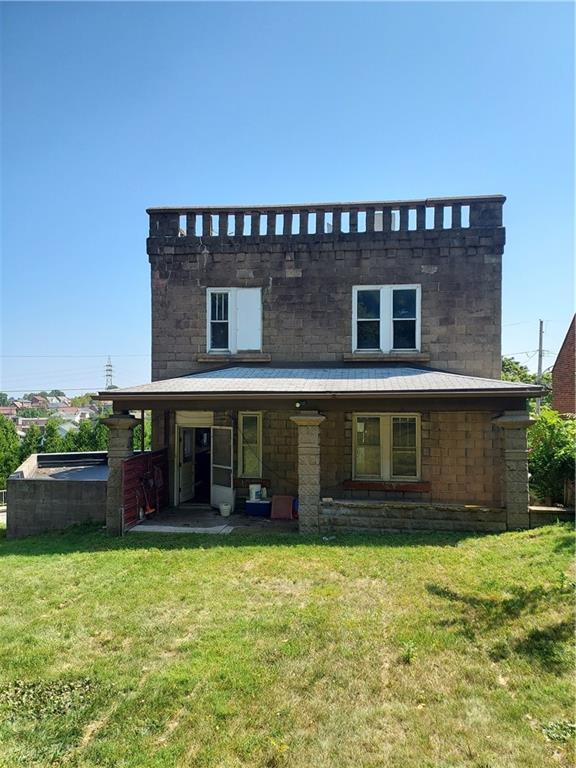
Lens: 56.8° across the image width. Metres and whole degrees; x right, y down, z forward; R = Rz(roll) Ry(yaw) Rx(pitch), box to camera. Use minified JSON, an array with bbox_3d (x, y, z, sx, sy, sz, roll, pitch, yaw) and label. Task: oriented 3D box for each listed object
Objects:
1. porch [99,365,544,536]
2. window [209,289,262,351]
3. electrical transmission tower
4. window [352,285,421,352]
[{"bbox_3d":[0.604,1.360,11.885,9.001,3.520,2.380,0,0,6],"label":"porch"},{"bbox_3d":[-1.338,-1.584,13.360,1.416,1.673,0.120,0,0,6],"label":"window"},{"bbox_3d":[-140.789,-7.099,420.000,7.900,31.000,6.500,0,0,-23],"label":"electrical transmission tower"},{"bbox_3d":[2.396,-1.572,12.942,1.645,1.674,0.120,0,0,6],"label":"window"}]

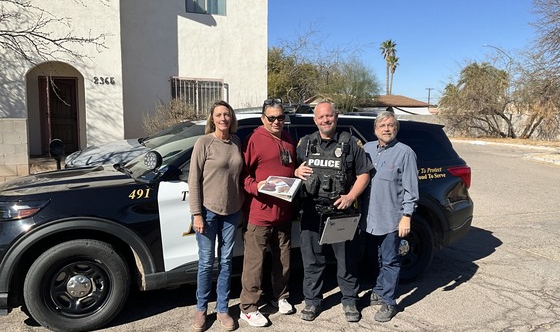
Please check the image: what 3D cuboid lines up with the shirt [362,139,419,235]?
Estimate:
[{"bbox_3d":[0.922,0.171,3.915,0.460,0.770,0.300,1,5,14],"label":"shirt"}]

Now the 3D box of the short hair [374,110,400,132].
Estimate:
[{"bbox_3d":[0.885,-0.362,3.863,0.200,0.180,0.210,1,5,9],"label":"short hair"}]

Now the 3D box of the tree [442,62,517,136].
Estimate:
[{"bbox_3d":[13.853,-4.641,32.737,5.000,5.100,4.600,0,5,0],"label":"tree"}]

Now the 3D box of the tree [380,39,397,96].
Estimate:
[{"bbox_3d":[17.785,-12.598,77.250,2.700,16.000,2.700,0,5,0],"label":"tree"}]

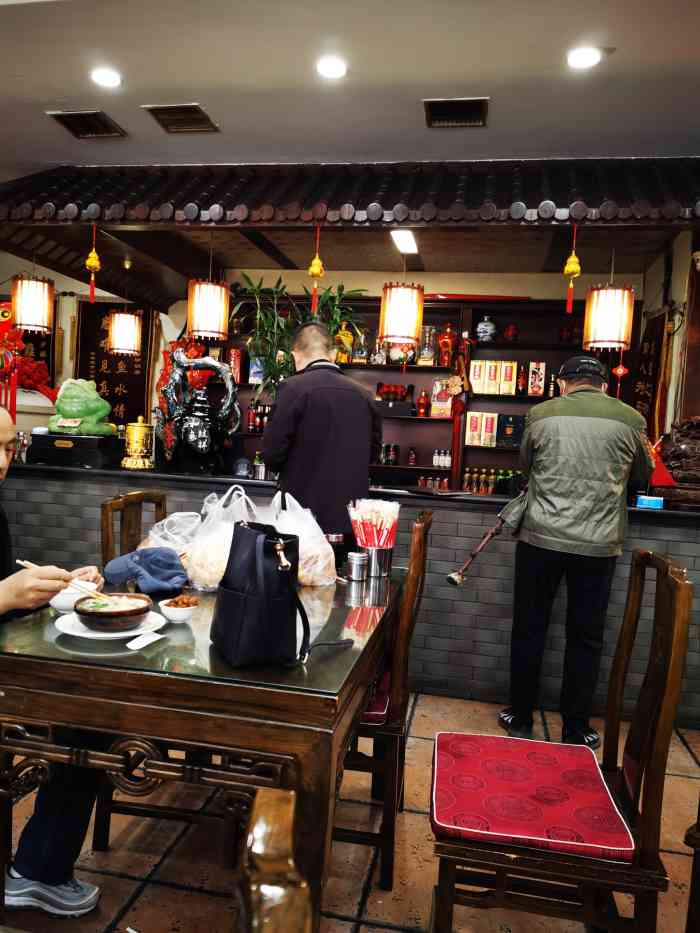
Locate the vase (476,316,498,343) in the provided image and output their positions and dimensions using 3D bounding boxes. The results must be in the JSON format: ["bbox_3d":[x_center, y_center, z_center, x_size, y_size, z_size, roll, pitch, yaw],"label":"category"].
[{"bbox_3d":[0.932,-0.928,4.933,0.147,0.175,0.147,4,3,11],"label":"vase"}]

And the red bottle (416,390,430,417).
[{"bbox_3d":[0.496,-0.431,4.929,0.086,0.190,0.086,4,2,10],"label":"red bottle"}]

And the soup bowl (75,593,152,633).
[{"bbox_3d":[-0.572,0.359,1.756,0.180,0.060,0.180,3,3,0],"label":"soup bowl"}]

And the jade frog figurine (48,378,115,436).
[{"bbox_3d":[-1.578,-0.343,4.279,0.300,0.335,0.290,4,3,14],"label":"jade frog figurine"}]

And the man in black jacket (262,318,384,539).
[{"bbox_3d":[-0.156,0.235,3.338,0.530,1.765,0.420,4,3,7],"label":"man in black jacket"}]

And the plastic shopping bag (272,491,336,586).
[{"bbox_3d":[-0.154,0.239,2.502,0.240,0.300,0.200,4,3,11],"label":"plastic shopping bag"}]

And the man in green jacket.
[{"bbox_3d":[1.008,0.351,3.254,0.570,1.680,0.460,4,3,13],"label":"man in green jacket"}]

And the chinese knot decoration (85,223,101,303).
[{"bbox_3d":[-1.332,-1.052,3.779,0.082,0.396,0.060,4,3,11],"label":"chinese knot decoration"}]

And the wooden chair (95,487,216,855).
[{"bbox_3d":[-0.482,0.624,2.334,0.475,1.055,0.460,4,3,9],"label":"wooden chair"}]

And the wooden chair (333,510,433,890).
[{"bbox_3d":[-0.018,0.653,2.288,0.480,1.050,0.470,4,3,11],"label":"wooden chair"}]

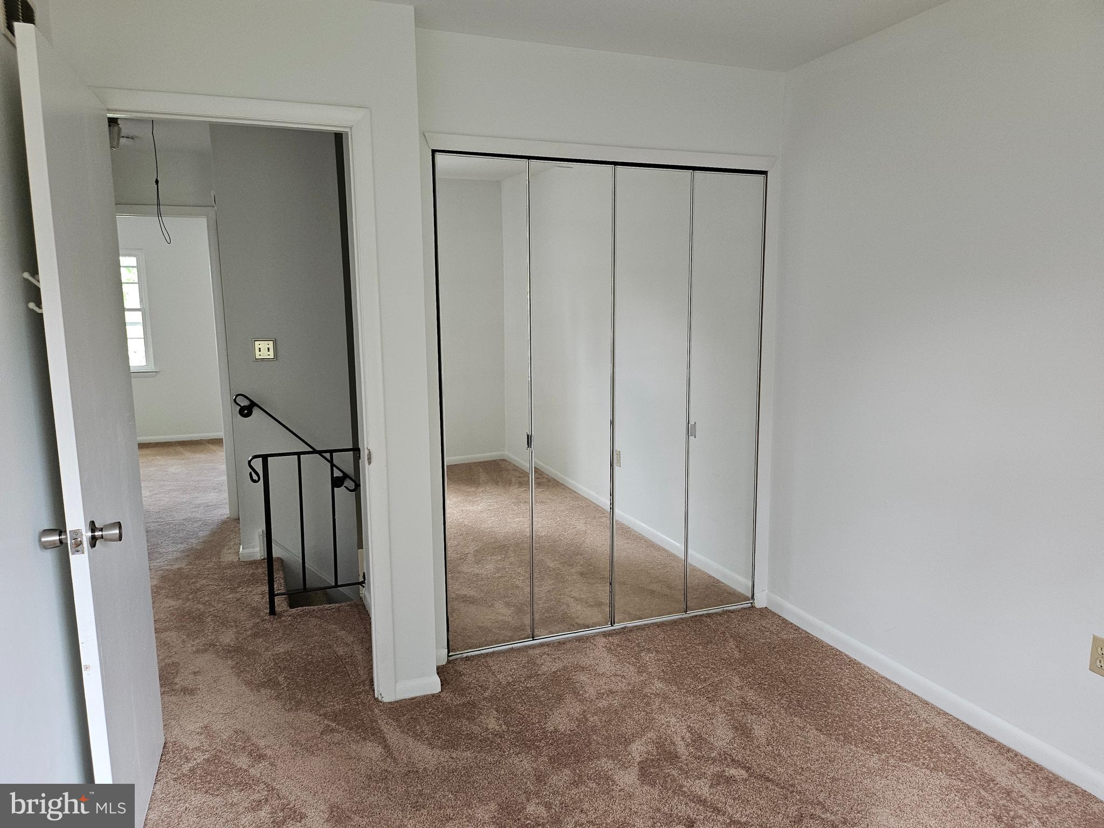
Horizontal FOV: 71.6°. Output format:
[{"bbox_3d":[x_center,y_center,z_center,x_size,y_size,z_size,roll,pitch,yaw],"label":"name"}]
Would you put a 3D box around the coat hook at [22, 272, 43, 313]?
[{"bbox_3d":[-1.194,-0.284,1.799,0.073,0.097,0.028,-4,9,-19],"label":"coat hook"}]

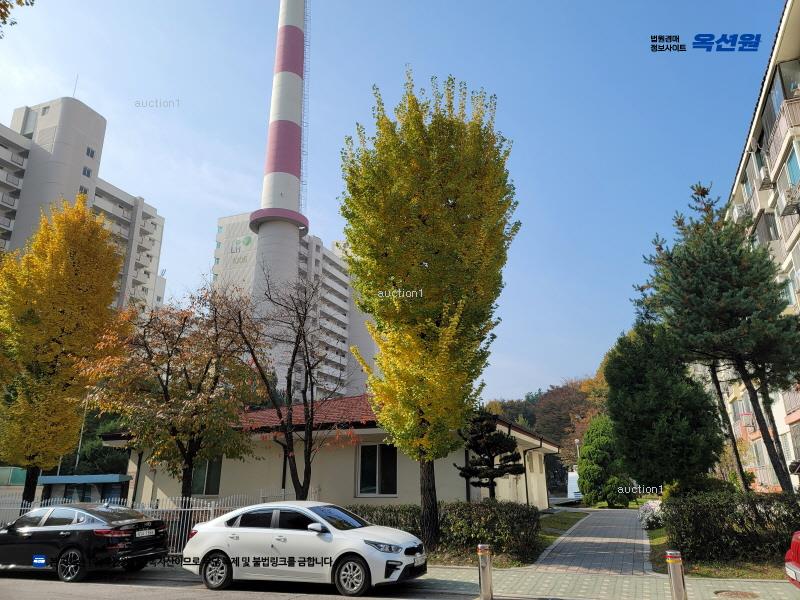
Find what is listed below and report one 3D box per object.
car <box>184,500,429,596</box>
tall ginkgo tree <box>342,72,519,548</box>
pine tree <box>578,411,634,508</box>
[{"bbox_3d":[-1.830,4.590,10.920,4.640,1.440,1.820,-7,-19,19],"label":"car"},{"bbox_3d":[0.840,-0.360,16.000,4.800,13.400,4.800,-7,-19,19],"label":"tall ginkgo tree"},{"bbox_3d":[10.150,7.950,28.600,2.800,4.500,2.700,-7,-19,19],"label":"pine tree"}]

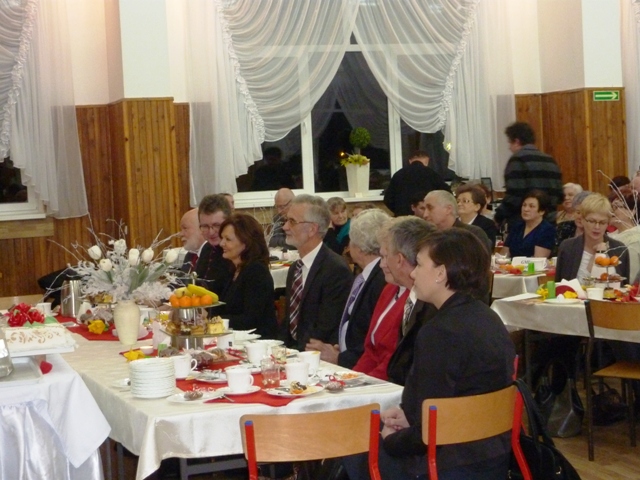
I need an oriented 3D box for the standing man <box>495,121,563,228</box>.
[{"bbox_3d":[1.624,0.009,9.600,0.420,1.790,0.540,1,5,45],"label":"standing man"}]

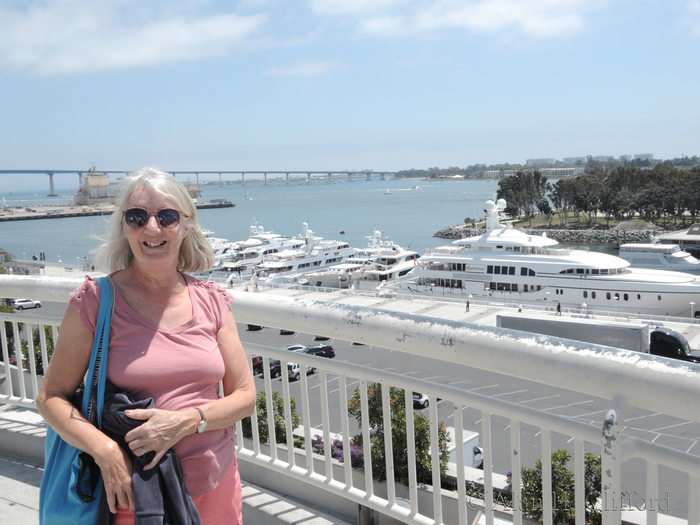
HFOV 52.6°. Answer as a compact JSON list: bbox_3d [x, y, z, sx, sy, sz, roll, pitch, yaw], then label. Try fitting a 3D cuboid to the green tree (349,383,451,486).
[{"bbox_3d":[1.090,3.860,16.300,2.350,2.250,2.100,4,9,38],"label":"green tree"}]

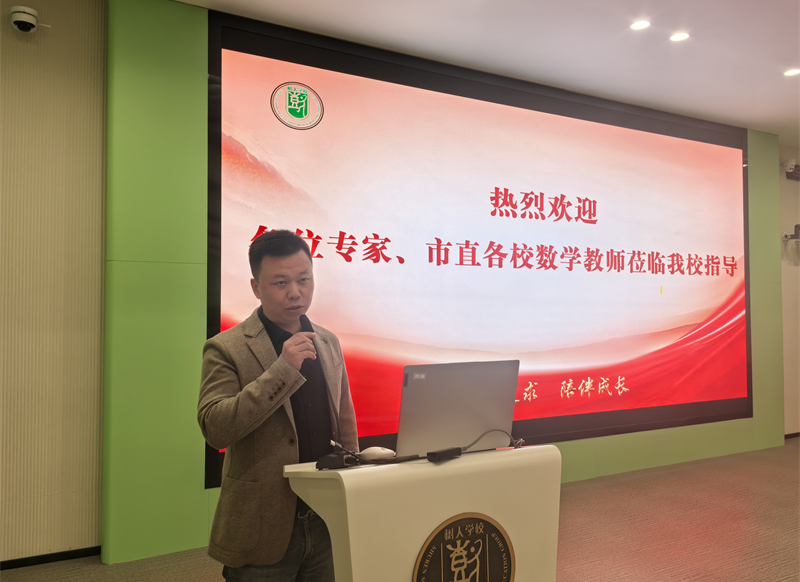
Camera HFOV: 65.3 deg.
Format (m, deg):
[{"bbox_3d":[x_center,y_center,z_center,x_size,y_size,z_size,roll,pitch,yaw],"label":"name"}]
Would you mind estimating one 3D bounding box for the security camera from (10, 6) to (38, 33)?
[{"bbox_3d":[-2.123,-1.532,3.530,0.130,0.105,0.130,1,-2,-30],"label":"security camera"}]

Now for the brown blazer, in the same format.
[{"bbox_3d":[-0.336,0.395,1.740,0.480,0.700,0.340,1,-2,-38],"label":"brown blazer"}]

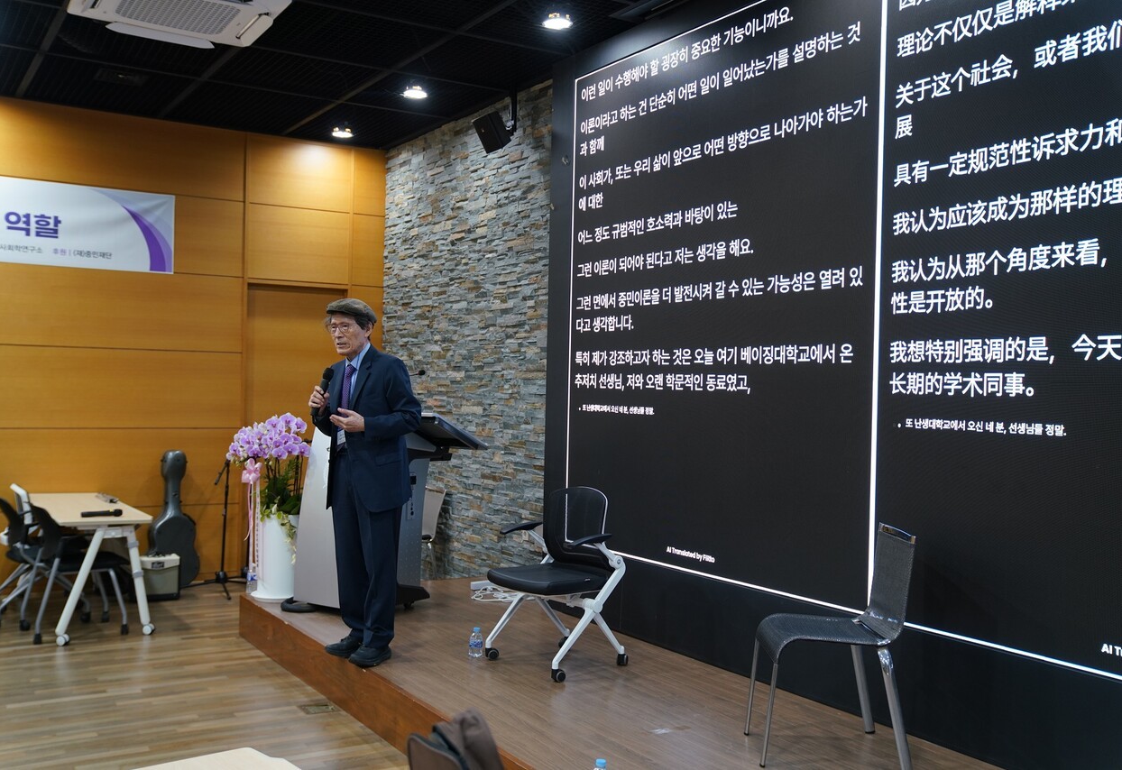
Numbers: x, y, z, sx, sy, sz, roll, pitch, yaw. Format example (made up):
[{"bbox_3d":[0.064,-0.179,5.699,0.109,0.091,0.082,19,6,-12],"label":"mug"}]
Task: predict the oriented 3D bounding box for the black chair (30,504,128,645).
[{"bbox_3d":[-2.990,1.120,6.894,0.600,0.800,0.500,1,0,-32],"label":"black chair"}]

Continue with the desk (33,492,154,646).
[{"bbox_3d":[-3.192,1.162,7.402,0.580,0.730,1.730,1,0,-32],"label":"desk"}]

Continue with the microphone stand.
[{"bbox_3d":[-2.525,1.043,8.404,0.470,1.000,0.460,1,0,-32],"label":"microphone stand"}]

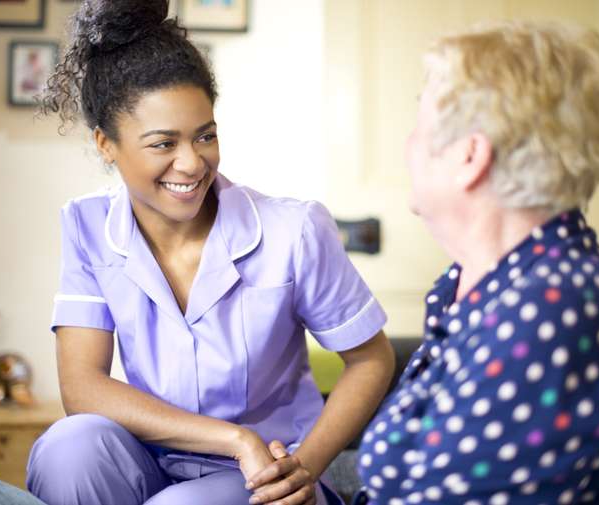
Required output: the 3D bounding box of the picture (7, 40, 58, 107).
[{"bbox_3d":[-0.710,-0.476,2.800,0.135,0.177,0.020,1,-3,-1],"label":"picture"}]

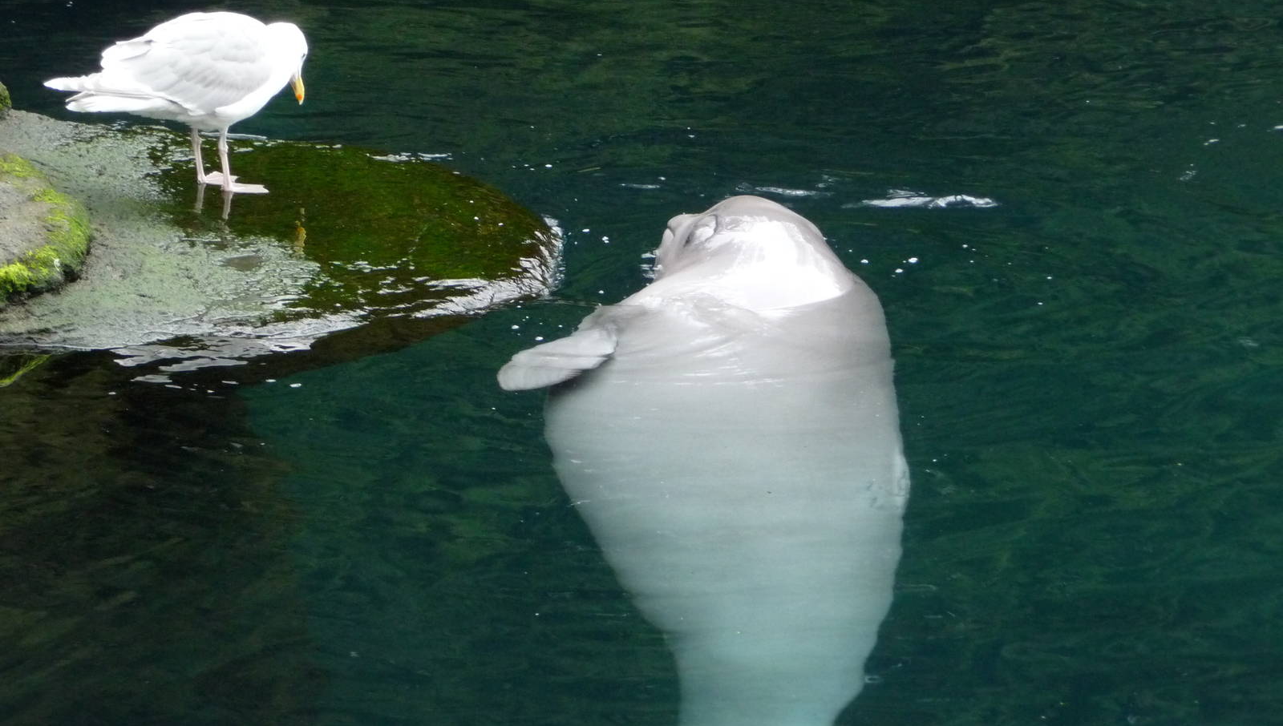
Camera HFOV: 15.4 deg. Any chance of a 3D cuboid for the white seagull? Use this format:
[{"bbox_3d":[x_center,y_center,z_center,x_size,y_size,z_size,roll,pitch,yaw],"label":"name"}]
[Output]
[{"bbox_3d":[-0.759,-0.415,7.750,0.495,0.305,0.170,-16,29,-35],"label":"white seagull"}]

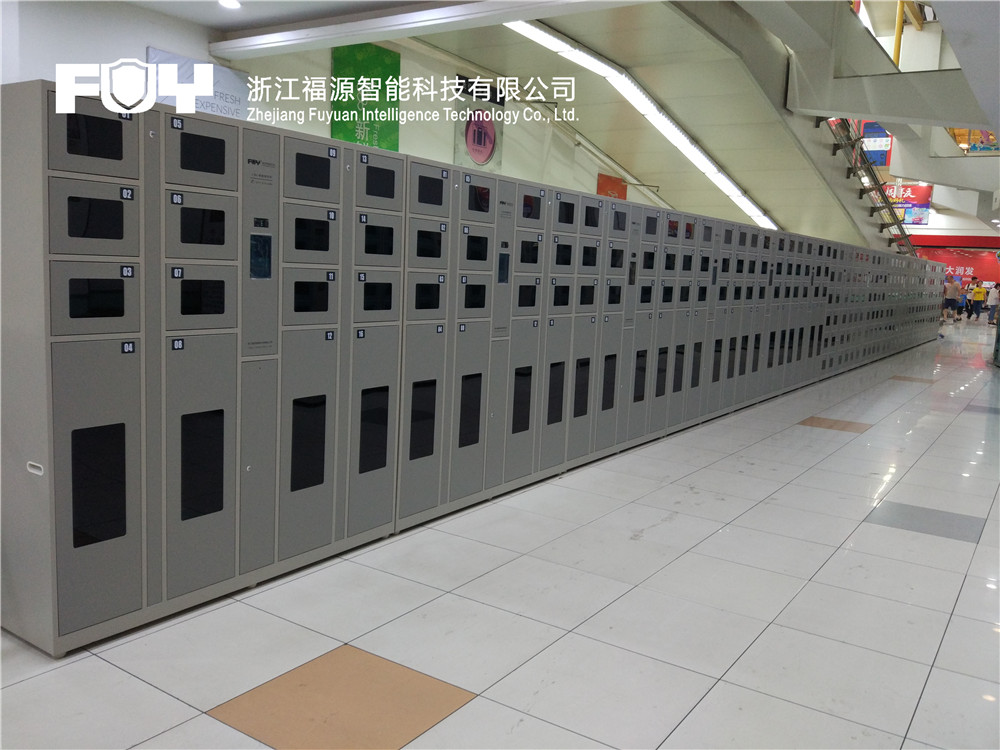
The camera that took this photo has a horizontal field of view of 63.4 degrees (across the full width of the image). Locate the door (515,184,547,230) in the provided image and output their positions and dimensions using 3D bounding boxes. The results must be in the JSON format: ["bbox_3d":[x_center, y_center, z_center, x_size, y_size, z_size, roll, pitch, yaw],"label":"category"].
[{"bbox_3d":[0.185,-1.008,4.867,0.020,0.245,0.314,7,9,34],"label":"door"}]

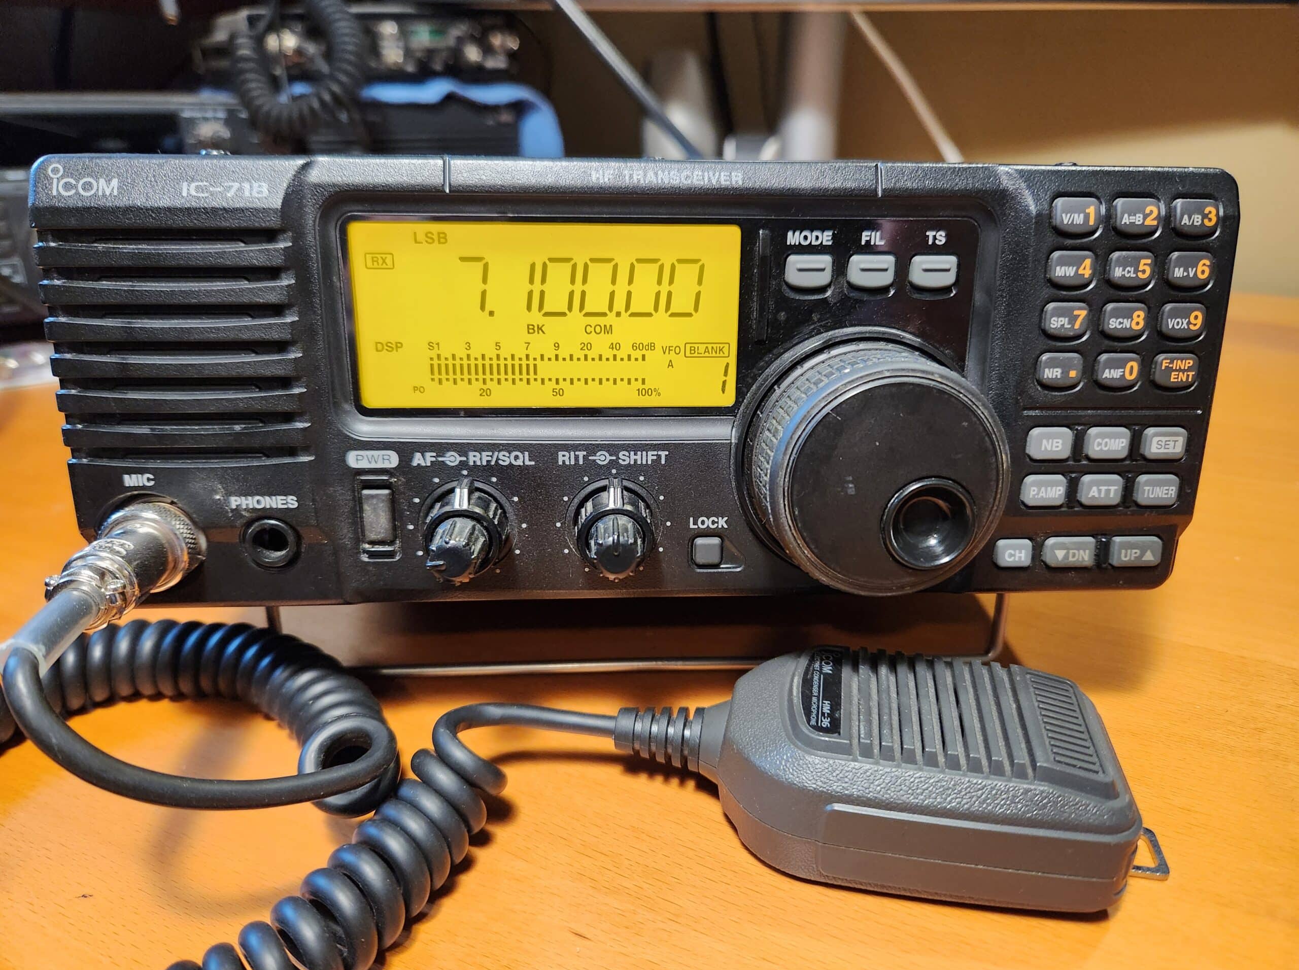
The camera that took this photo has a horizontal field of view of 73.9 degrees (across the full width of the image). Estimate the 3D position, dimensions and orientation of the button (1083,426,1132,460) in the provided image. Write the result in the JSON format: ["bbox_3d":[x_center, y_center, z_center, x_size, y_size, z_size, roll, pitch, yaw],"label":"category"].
[{"bbox_3d":[0.099,-0.009,0.188,0.009,0.007,0.004,-1,13,-5],"label":"button"}]

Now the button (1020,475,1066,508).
[{"bbox_3d":[0.086,0.001,0.189,0.009,0.007,0.003,-1,14,-3],"label":"button"}]

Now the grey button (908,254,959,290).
[{"bbox_3d":[0.058,-0.043,0.177,0.009,0.007,0.004,-1,13,-5],"label":"grey button"}]

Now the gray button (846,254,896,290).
[{"bbox_3d":[0.045,-0.043,0.176,0.009,0.007,0.004,-1,13,-5],"label":"gray button"}]

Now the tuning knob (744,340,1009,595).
[{"bbox_3d":[0.045,-0.003,0.174,0.049,0.049,0.021,-1,14,-3],"label":"tuning knob"}]

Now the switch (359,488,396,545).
[{"bbox_3d":[-0.056,0.006,0.181,0.006,0.012,0.005,-1,13,-5],"label":"switch"}]

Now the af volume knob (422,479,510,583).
[{"bbox_3d":[-0.038,0.011,0.173,0.018,0.019,0.021,-1,14,-3],"label":"af volume knob"}]

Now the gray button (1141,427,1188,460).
[{"bbox_3d":[0.112,-0.009,0.188,0.009,0.007,0.003,-1,14,-3],"label":"gray button"}]

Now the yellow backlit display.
[{"bbox_3d":[-0.021,-0.035,0.178,0.078,0.037,0.004,-1,14,-3],"label":"yellow backlit display"}]

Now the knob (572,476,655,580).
[{"bbox_3d":[-0.007,0.010,0.174,0.016,0.017,0.021,-1,13,-5],"label":"knob"}]

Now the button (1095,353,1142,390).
[{"bbox_3d":[0.100,-0.024,0.185,0.008,0.008,0.004,-1,13,-5],"label":"button"}]

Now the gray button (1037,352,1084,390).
[{"bbox_3d":[0.087,-0.024,0.184,0.009,0.008,0.004,-1,13,-5],"label":"gray button"}]

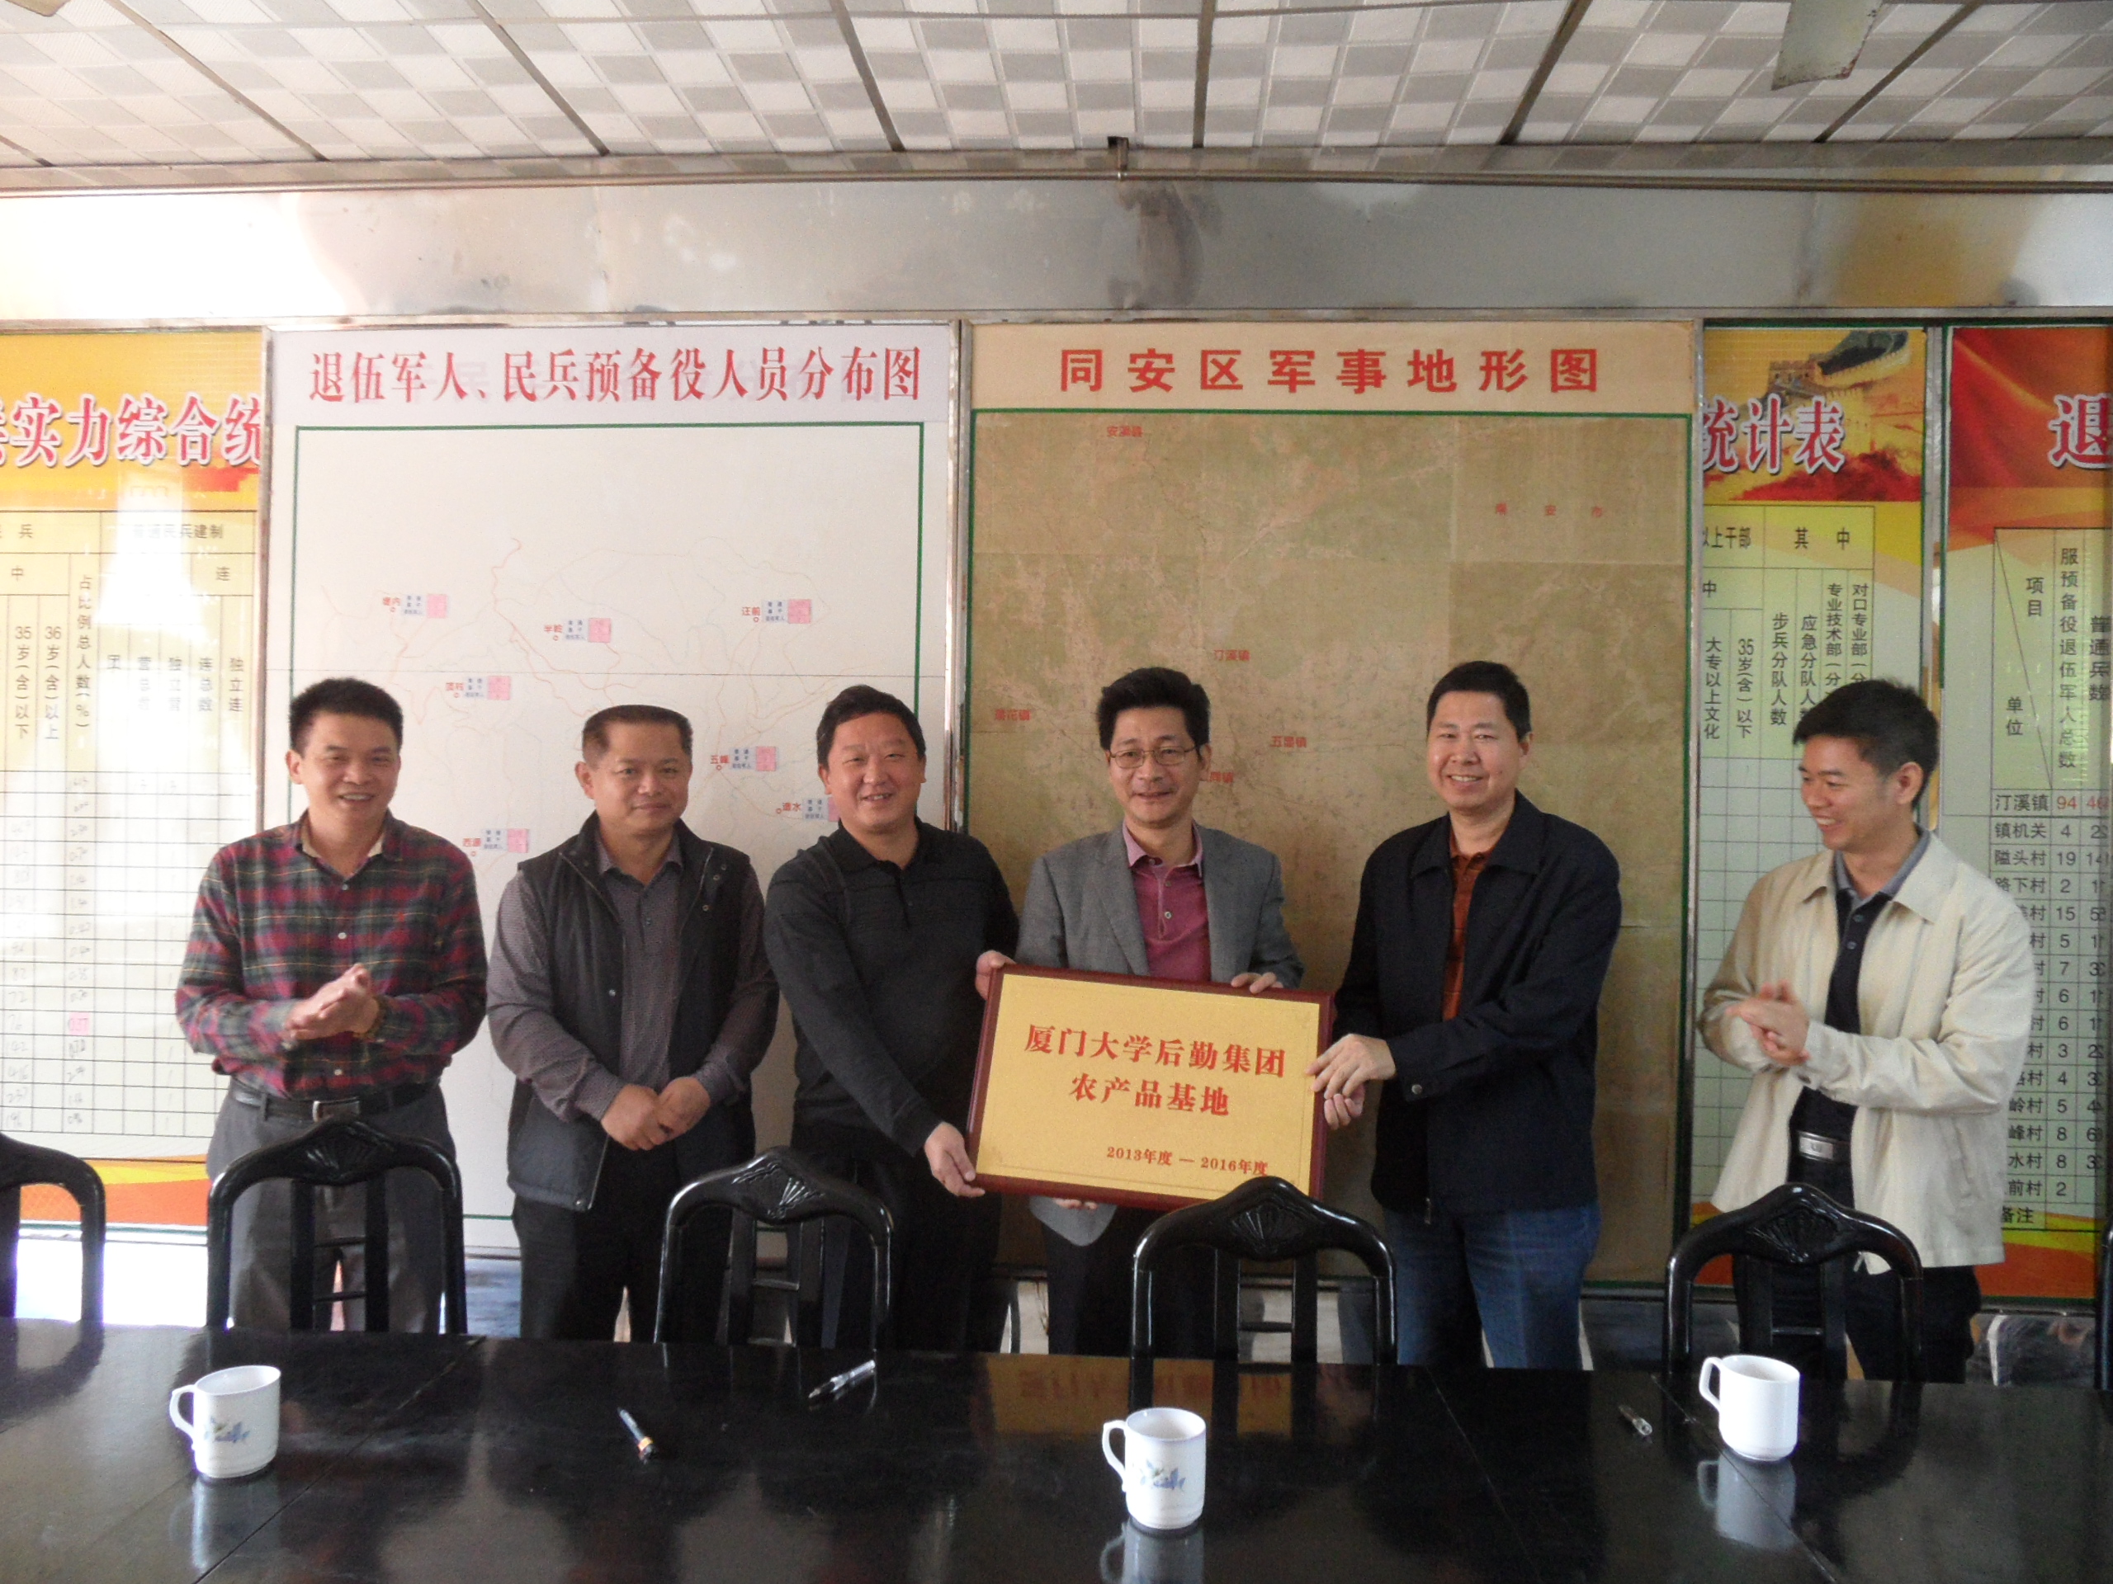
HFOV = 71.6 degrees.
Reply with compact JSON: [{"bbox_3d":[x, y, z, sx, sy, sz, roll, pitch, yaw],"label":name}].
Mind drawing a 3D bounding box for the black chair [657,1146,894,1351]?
[{"bbox_3d":[-0.422,0.985,1.745,0.410,1.000,0.490,1,0,12],"label":"black chair"}]

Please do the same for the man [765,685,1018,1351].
[{"bbox_3d":[-0.279,0.649,2.490,0.480,1.670,0.370,1,0,-18],"label":"man"}]

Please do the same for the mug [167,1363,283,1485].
[{"bbox_3d":[-0.865,0.657,1.524,0.104,0.087,0.079,1,1,-18],"label":"mug"}]

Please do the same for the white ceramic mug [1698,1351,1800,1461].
[{"bbox_3d":[0.766,0.682,1.624,0.104,0.087,0.079,1,1,18],"label":"white ceramic mug"}]

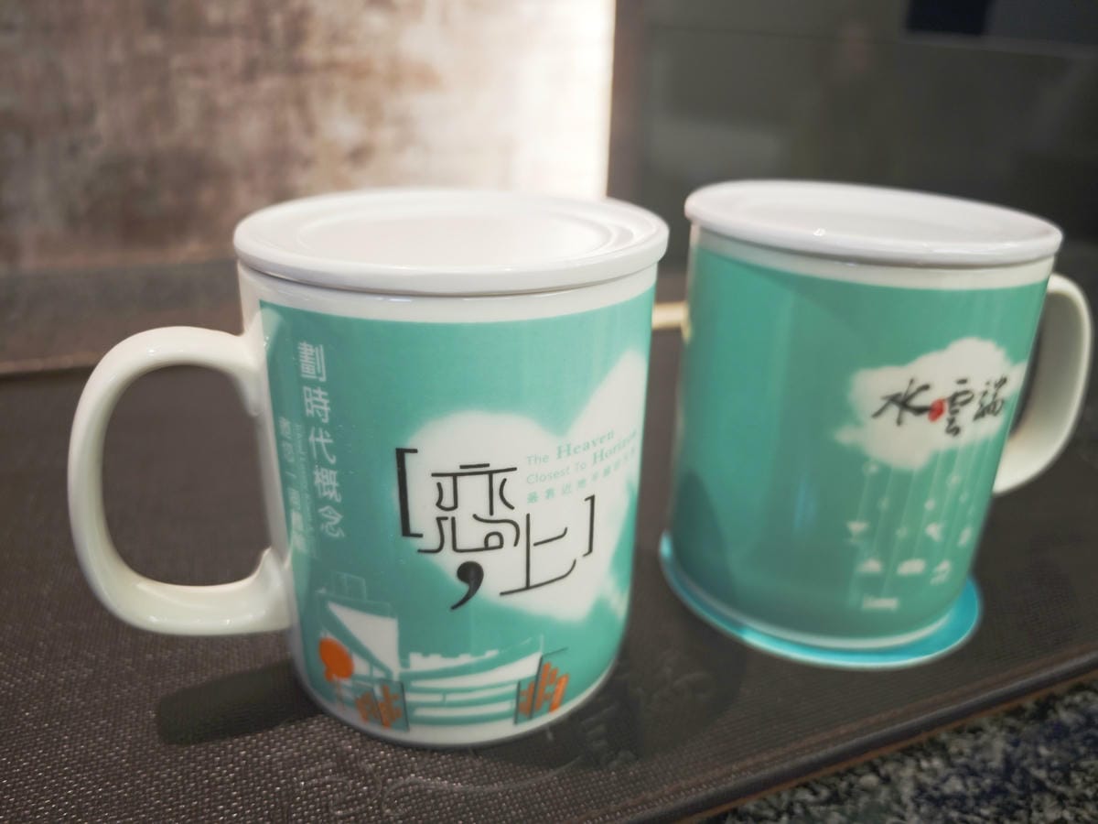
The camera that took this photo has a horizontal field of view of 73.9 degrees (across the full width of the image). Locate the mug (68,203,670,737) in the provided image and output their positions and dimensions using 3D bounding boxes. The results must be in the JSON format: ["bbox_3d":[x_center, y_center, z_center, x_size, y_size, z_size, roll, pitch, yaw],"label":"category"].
[{"bbox_3d":[-0.035,0.008,0.160,0.117,0.100,0.085,-7,25,-19],"label":"mug"}]

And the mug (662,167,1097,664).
[{"bbox_3d":[0.091,-0.005,0.199,0.118,0.101,0.086,-4,24,-12],"label":"mug"}]

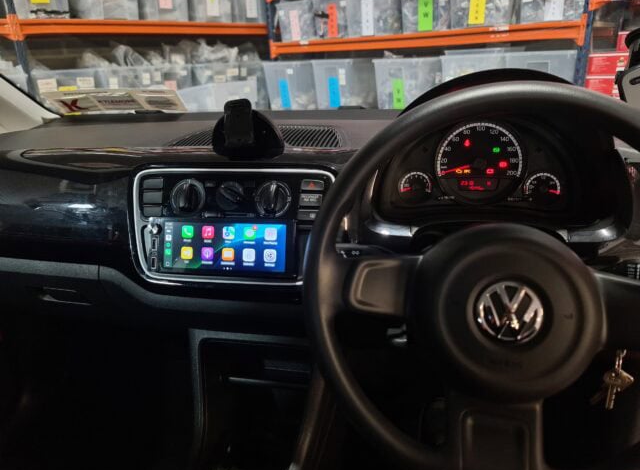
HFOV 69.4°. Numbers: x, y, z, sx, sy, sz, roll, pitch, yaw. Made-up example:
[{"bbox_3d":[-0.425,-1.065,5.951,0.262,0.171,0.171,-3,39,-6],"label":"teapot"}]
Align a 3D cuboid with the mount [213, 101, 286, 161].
[{"bbox_3d":[-0.101,-0.146,0.645,0.096,0.074,0.072,0,23,7],"label":"mount"}]

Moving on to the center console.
[{"bbox_3d":[-0.109,-0.012,0.620,0.258,0.148,0.060,2,2,7],"label":"center console"}]

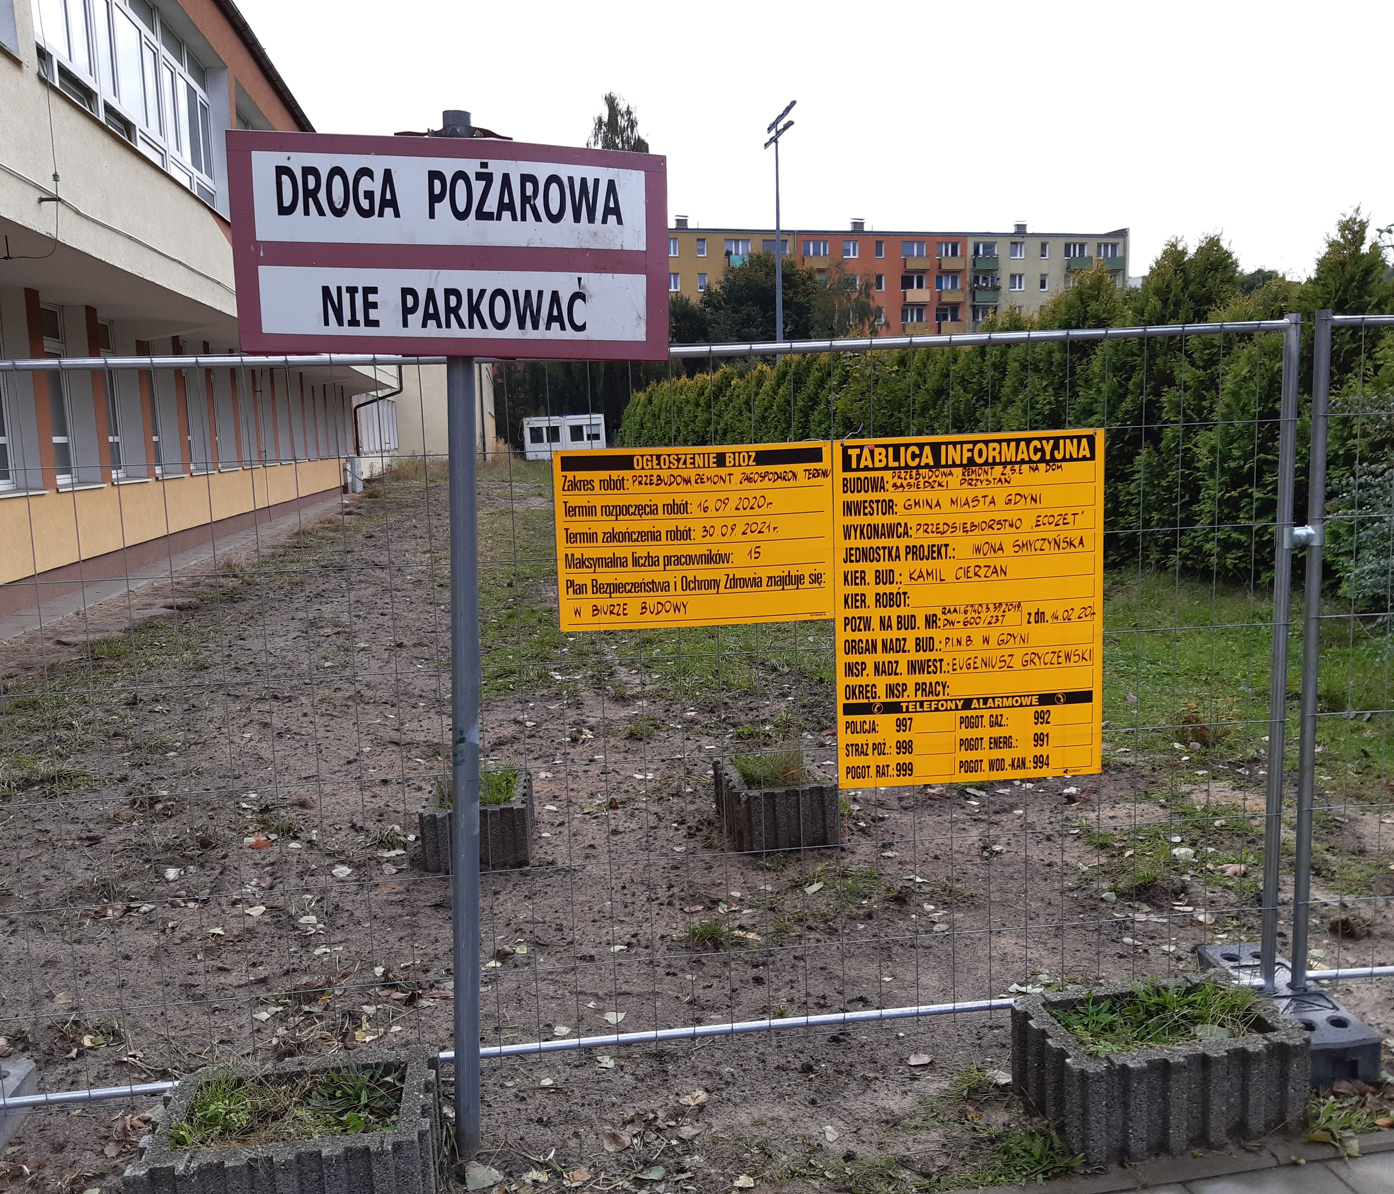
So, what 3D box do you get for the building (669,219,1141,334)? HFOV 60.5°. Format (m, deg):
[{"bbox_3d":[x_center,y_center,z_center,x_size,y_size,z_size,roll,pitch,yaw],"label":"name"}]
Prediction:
[{"bbox_3d":[13.723,-21.688,101.835,45.621,17.000,10.500,-4,8,-15],"label":"building"}]

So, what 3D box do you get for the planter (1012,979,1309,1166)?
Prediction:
[{"bbox_3d":[1.139,1.145,2.968,0.595,0.240,0.360,-3,8,-10],"label":"planter"}]

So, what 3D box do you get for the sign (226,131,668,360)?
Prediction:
[{"bbox_3d":[-0.507,-0.736,2.555,0.903,0.438,0.030,-2,9,-14],"label":"sign"}]

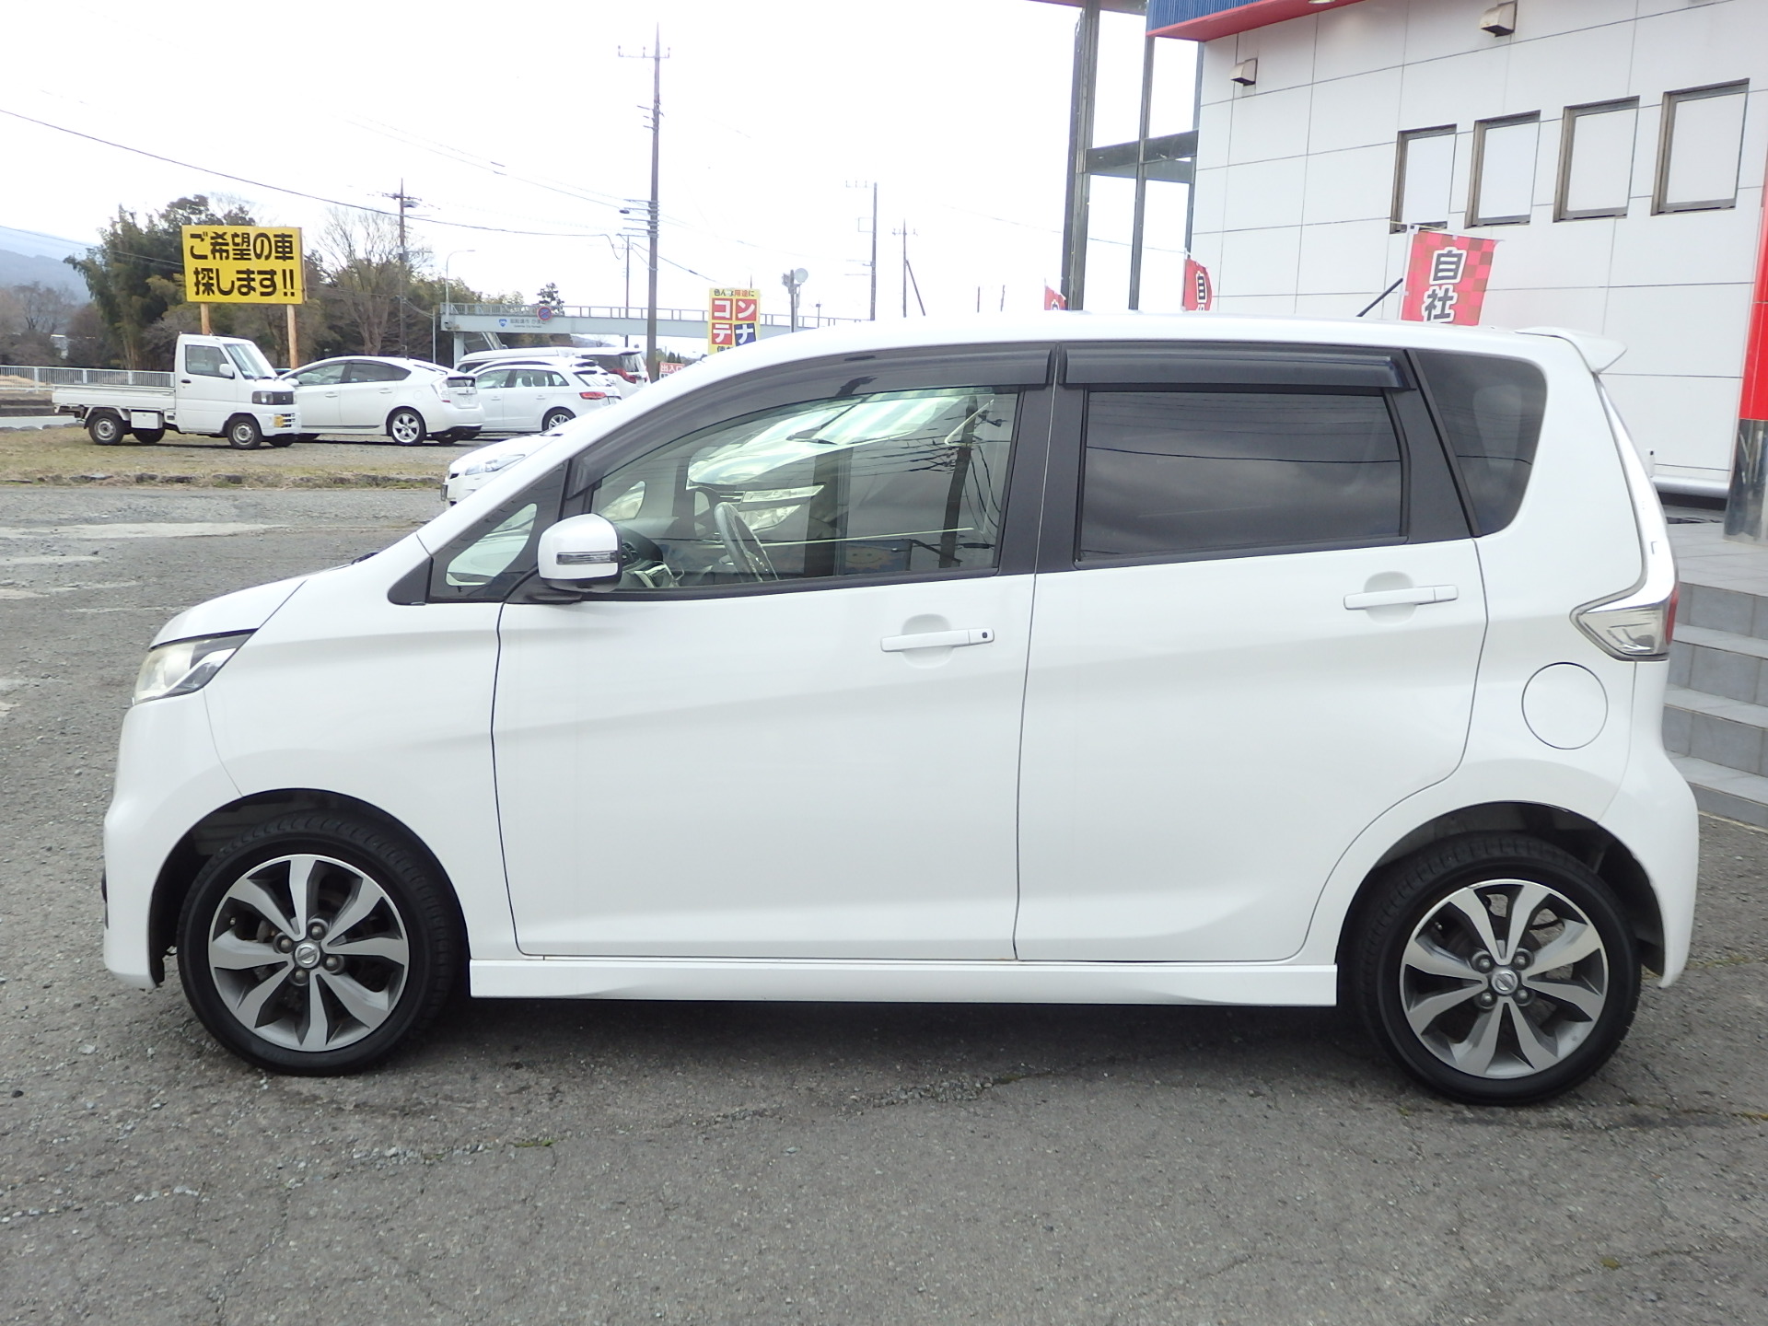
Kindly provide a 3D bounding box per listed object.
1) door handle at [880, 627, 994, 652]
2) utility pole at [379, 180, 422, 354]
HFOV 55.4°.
[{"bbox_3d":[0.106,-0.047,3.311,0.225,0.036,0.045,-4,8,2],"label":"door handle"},{"bbox_3d":[-23.115,-17.555,80.836,1.900,10.860,0.500,2,9,0],"label":"utility pole"}]

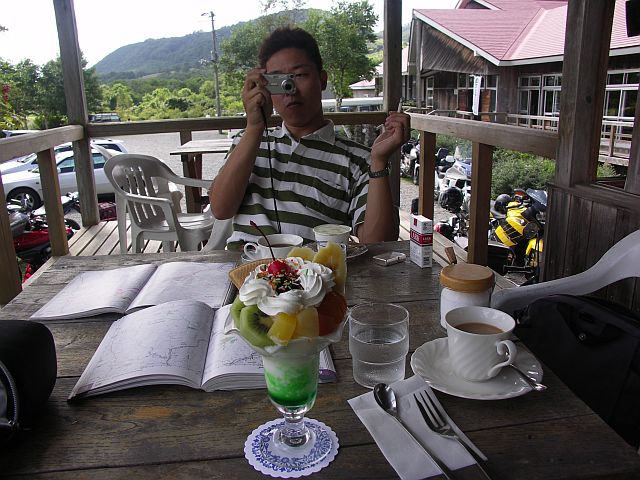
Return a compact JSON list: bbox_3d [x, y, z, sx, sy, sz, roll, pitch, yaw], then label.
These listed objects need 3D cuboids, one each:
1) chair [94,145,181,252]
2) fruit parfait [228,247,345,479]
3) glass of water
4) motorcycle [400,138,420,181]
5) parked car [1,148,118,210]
[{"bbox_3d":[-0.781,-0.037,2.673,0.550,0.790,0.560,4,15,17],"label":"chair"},{"bbox_3d":[-0.029,0.105,0.489,0.113,0.205,0.115,-4,16,-8],"label":"fruit parfait"},{"bbox_3d":[0.073,0.127,0.629,0.071,0.081,0.071,-2,15,0],"label":"glass of water"},{"bbox_3d":[2.556,-2.319,14.961,0.850,1.250,2.250,-4,15,-11],"label":"motorcycle"},{"bbox_3d":[-6.030,-1.657,13.176,4.300,1.430,1.700,-7,16,-19],"label":"parked car"}]

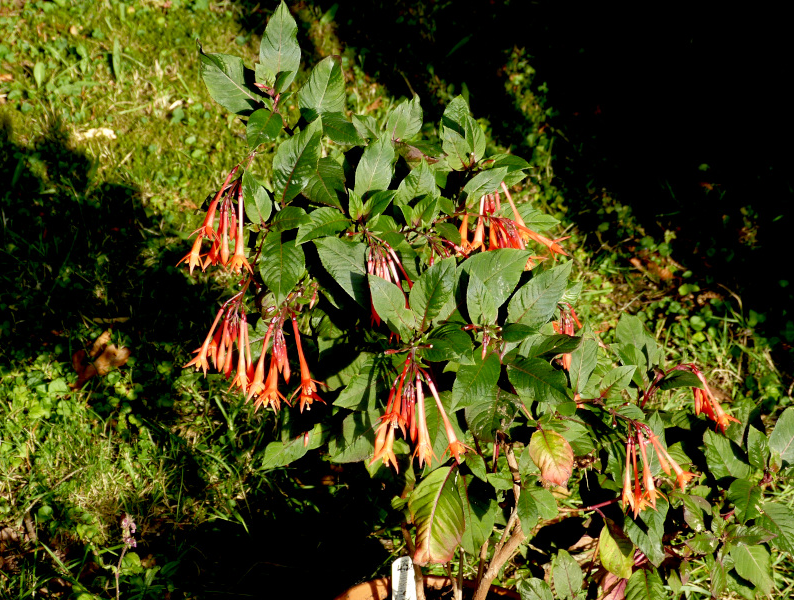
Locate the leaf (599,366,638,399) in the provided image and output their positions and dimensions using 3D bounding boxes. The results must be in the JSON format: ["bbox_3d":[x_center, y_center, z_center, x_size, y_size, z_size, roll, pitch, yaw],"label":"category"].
[{"bbox_3d":[0.179,0.066,2.130,0.043,0.008,0.023,-40,68,-17],"label":"leaf"}]

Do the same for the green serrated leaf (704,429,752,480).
[{"bbox_3d":[0.279,0.130,2.220,0.032,0.016,0.053,-25,69,-18],"label":"green serrated leaf"}]

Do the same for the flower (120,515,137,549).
[{"bbox_3d":[-0.237,0.205,2.330,0.015,0.028,0.015,0,28,0],"label":"flower"}]

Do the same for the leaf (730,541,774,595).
[{"bbox_3d":[0.292,0.219,2.150,0.032,0.010,0.054,-24,70,-13],"label":"leaf"}]

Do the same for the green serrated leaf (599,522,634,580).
[{"bbox_3d":[0.177,0.202,2.120,0.026,0.052,0.009,-22,-6,10],"label":"green serrated leaf"}]

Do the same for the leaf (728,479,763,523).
[{"bbox_3d":[0.291,0.167,2.200,0.030,0.016,0.038,11,63,-1],"label":"leaf"}]

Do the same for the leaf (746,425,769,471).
[{"bbox_3d":[0.295,0.120,2.150,0.019,0.038,0.008,-16,-11,-7],"label":"leaf"}]

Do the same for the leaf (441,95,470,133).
[{"bbox_3d":[0.048,-0.136,2.060,0.024,0.051,0.009,-2,-11,-1],"label":"leaf"}]

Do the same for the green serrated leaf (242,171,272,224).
[{"bbox_3d":[-0.104,-0.075,1.924,0.020,0.009,0.047,-24,68,6],"label":"green serrated leaf"}]

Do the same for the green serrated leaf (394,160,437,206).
[{"bbox_3d":[0.015,-0.084,1.924,0.031,0.010,0.048,4,57,10],"label":"green serrated leaf"}]

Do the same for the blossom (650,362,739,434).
[{"bbox_3d":[0.250,0.083,2.200,0.073,0.048,0.036,0,28,0],"label":"blossom"}]

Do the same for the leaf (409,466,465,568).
[{"bbox_3d":[0.032,0.162,1.986,0.040,0.075,0.018,12,-4,10],"label":"leaf"}]

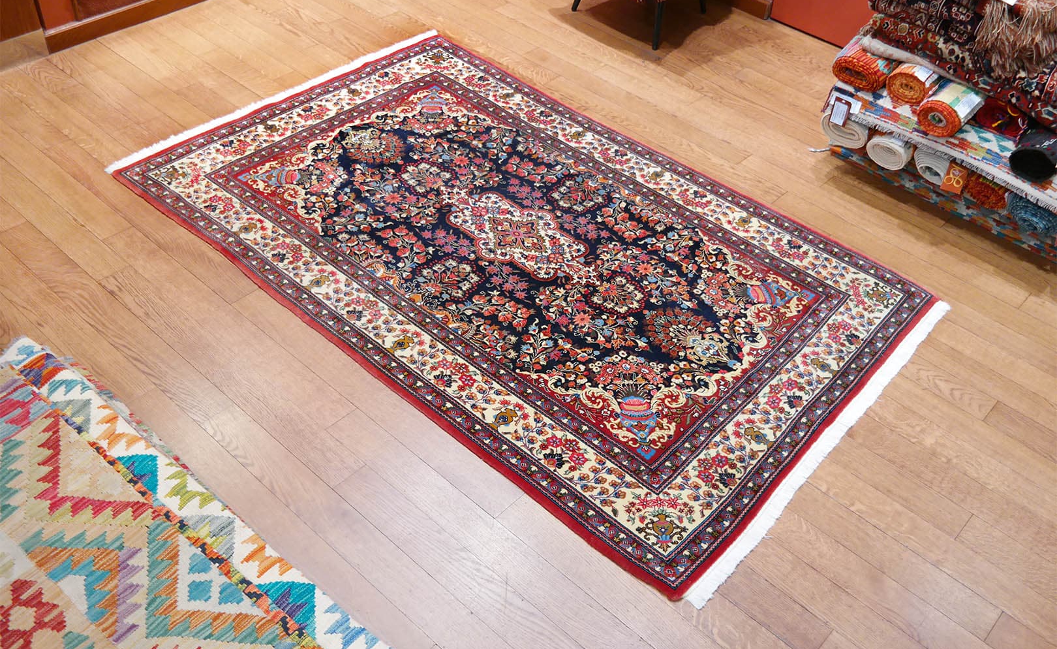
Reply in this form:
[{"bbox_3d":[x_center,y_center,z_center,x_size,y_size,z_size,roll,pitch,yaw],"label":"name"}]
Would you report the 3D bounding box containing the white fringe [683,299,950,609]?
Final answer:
[{"bbox_3d":[0.741,0.246,2.019,0.046,0.015,1.252,35,52,26],"label":"white fringe"}]

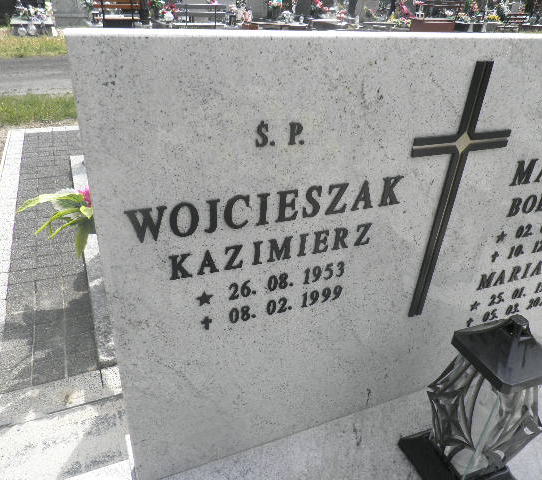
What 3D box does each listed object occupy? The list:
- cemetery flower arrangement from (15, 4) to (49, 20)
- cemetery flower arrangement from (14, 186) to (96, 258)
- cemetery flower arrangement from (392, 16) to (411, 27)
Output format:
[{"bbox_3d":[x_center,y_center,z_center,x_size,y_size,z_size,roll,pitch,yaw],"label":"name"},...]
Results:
[{"bbox_3d":[-4.939,-4.704,9.177,0.620,0.280,0.350,-10,33,-22],"label":"cemetery flower arrangement"},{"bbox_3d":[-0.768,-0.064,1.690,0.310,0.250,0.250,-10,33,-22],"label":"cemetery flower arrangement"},{"bbox_3d":[3.657,-6.069,12.323,0.470,0.250,0.300,-10,33,-22],"label":"cemetery flower arrangement"}]

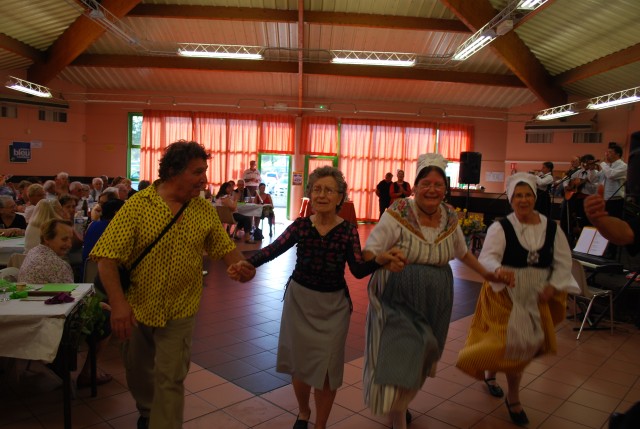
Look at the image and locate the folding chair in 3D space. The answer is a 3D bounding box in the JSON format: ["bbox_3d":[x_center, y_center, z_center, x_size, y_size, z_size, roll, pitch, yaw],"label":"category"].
[{"bbox_3d":[2.696,0.819,4.997,0.530,0.790,0.470,0,5,-22],"label":"folding chair"}]

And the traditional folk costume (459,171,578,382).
[{"bbox_3d":[1.191,0.369,2.960,0.670,1.220,0.550,3,4,10],"label":"traditional folk costume"}]

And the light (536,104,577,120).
[{"bbox_3d":[6.591,-2.843,13.400,0.250,0.270,1.500,2,4,-8],"label":"light"}]

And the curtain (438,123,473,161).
[{"bbox_3d":[4.509,-2.429,16.000,1.130,1.250,0.150,2,4,-2],"label":"curtain"}]

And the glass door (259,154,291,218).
[{"bbox_3d":[-1.523,-0.937,16.200,1.070,2.180,0.100,1,5,-4],"label":"glass door"}]

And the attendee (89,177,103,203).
[{"bbox_3d":[-4.628,-0.074,10.000,0.500,1.300,0.700,1,5,-11],"label":"attendee"}]

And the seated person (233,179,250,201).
[{"bbox_3d":[-1.943,-0.272,11.900,0.500,1.270,0.650,2,4,-9],"label":"seated person"}]

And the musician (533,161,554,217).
[{"bbox_3d":[5.276,-0.376,11.300,0.550,1.700,0.520,1,5,-21],"label":"musician"}]

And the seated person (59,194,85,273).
[{"bbox_3d":[-2.547,0.434,4.850,0.720,1.260,0.500,4,5,21],"label":"seated person"}]

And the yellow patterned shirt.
[{"bbox_3d":[-0.831,0.204,2.520,0.700,0.700,0.420,1,5,-21],"label":"yellow patterned shirt"}]

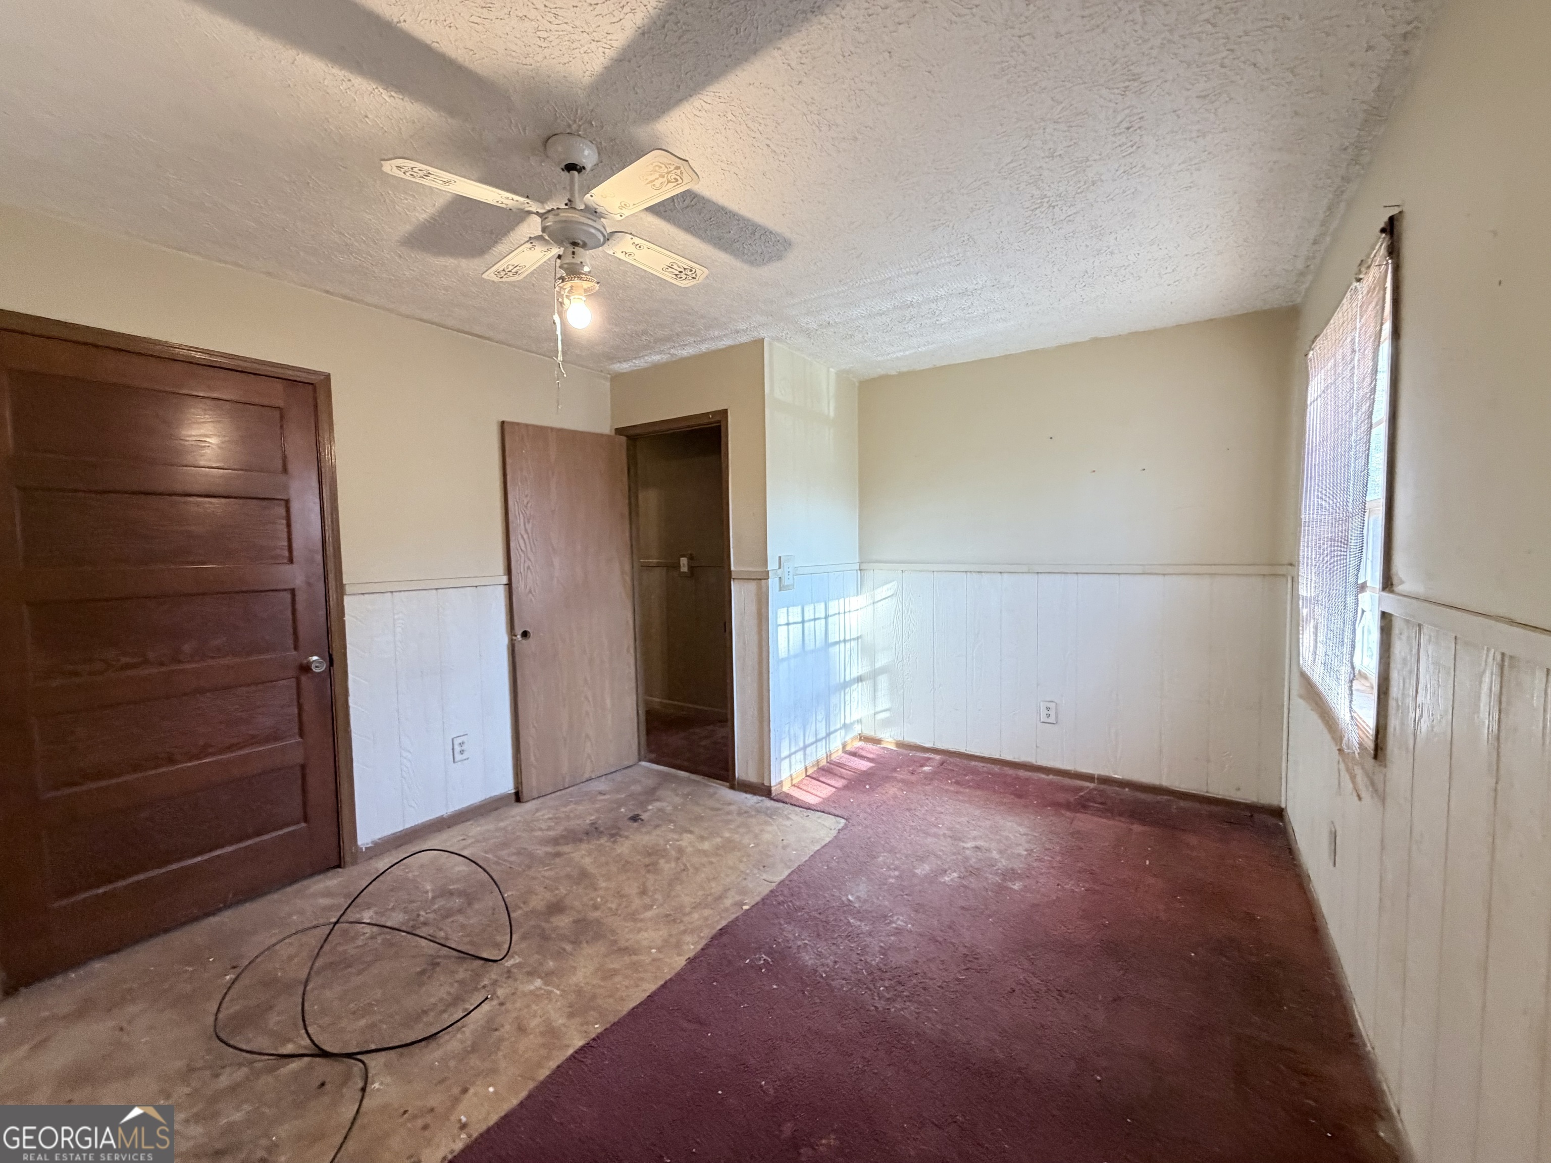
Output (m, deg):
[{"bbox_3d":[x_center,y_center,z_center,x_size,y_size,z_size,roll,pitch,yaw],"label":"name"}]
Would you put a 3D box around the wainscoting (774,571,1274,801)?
[{"bbox_3d":[1.237,0.540,3.217,2.286,1.200,1.121,1,4,33],"label":"wainscoting"}]

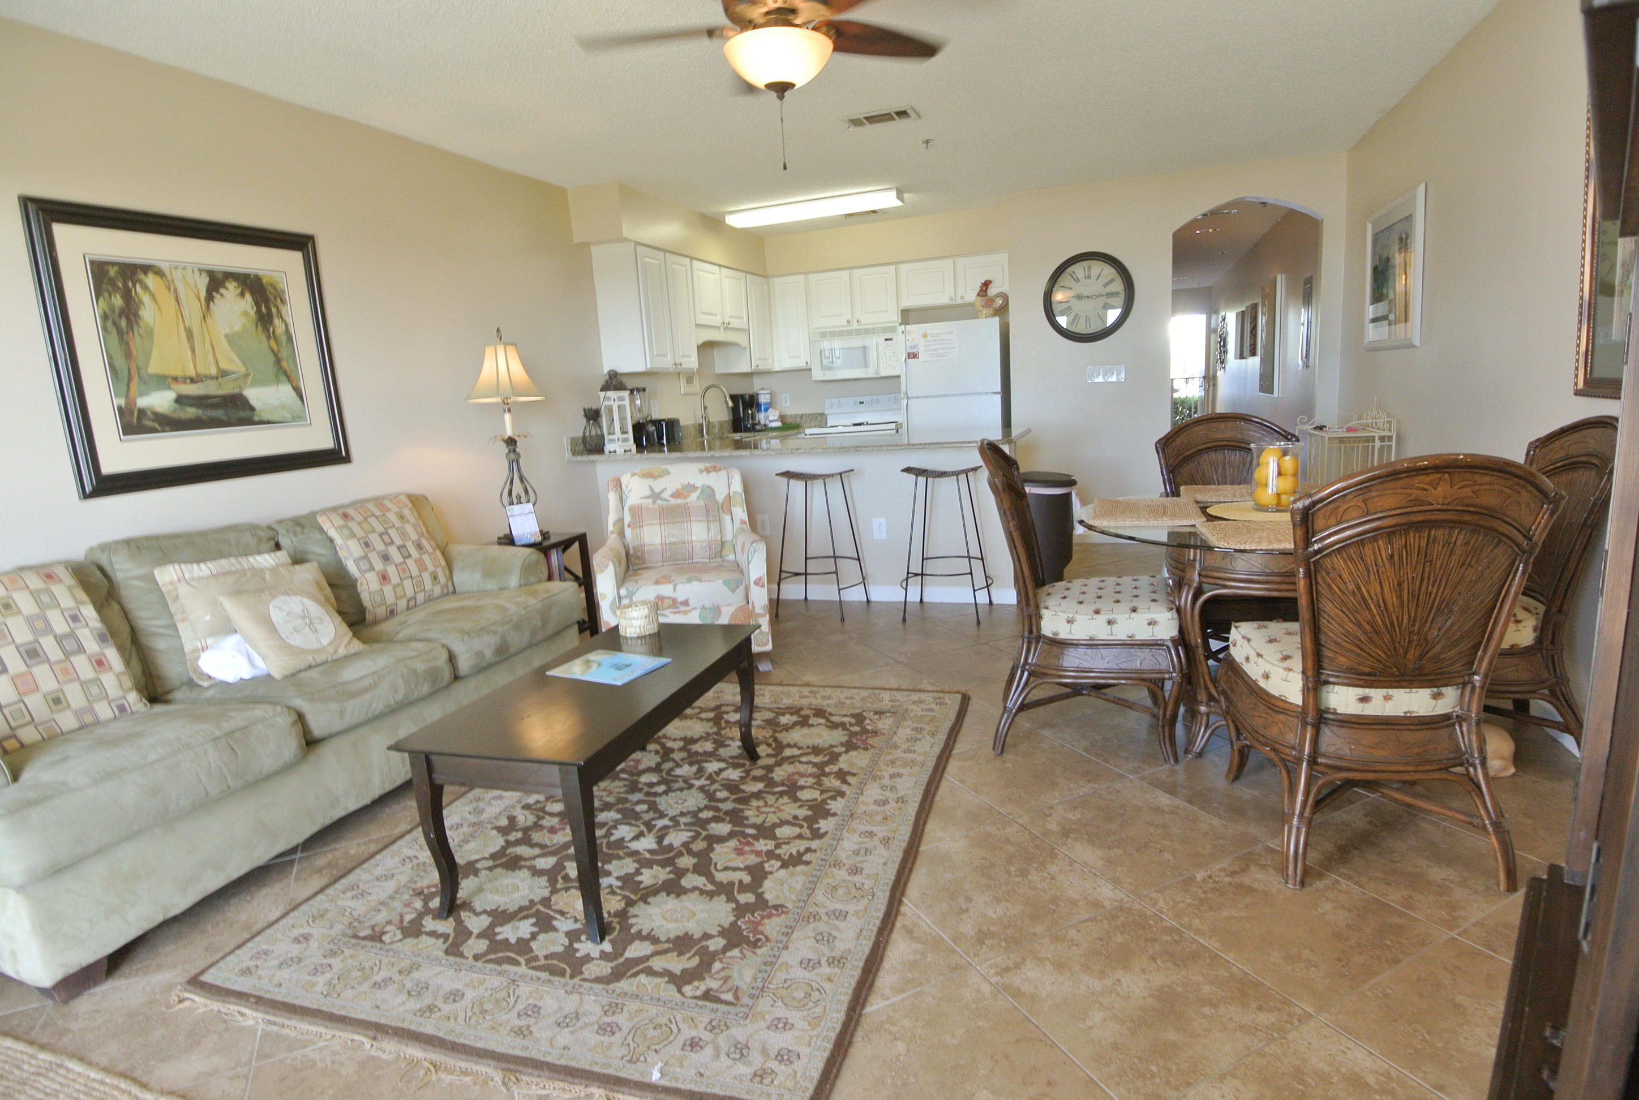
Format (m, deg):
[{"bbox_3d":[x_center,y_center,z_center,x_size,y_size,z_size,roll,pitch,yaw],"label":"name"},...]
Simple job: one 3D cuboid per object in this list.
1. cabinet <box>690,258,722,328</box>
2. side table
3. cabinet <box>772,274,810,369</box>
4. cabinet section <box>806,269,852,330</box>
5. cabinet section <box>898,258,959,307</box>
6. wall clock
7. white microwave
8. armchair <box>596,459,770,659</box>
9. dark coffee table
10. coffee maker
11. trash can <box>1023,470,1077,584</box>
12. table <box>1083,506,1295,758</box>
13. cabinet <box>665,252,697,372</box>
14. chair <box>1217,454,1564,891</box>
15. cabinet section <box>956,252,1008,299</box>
[{"bbox_3d":[-0.974,-1.873,6.095,0.351,0.454,0.448,0,11,20],"label":"cabinet"},{"bbox_3d":[-1.555,0.241,4.384,0.448,0.569,0.544,0,11,20],"label":"side table"},{"bbox_3d":[-0.185,-1.901,6.954,0.335,0.760,0.325,0,12,20],"label":"cabinet"},{"bbox_3d":[0.136,-2.049,6.760,0.370,0.440,0.320,1,12,20],"label":"cabinet section"},{"bbox_3d":[0.891,-2.088,6.475,0.459,0.347,0.320,1,12,20],"label":"cabinet section"},{"bbox_3d":[1.862,-1.749,5.665,0.600,0.610,0.055,0,12,20],"label":"wall clock"},{"bbox_3d":[0.354,-1.624,6.772,0.757,0.410,0.400,0,12,20],"label":"white microwave"},{"bbox_3d":[-0.623,0.056,3.957,0.750,0.900,0.800,-4,11,-2],"label":"armchair"},{"bbox_3d":[-0.578,0.584,2.365,0.525,0.466,1.045,0,12,19],"label":"dark coffee table"},{"bbox_3d":[-0.621,-1.164,6.944,0.242,0.315,0.181,4,13,37],"label":"coffee maker"},{"bbox_3d":[1.308,-0.097,4.756,0.363,0.696,0.363,0,11,20],"label":"trash can"},{"bbox_3d":[1.495,0.258,2.581,1.295,0.766,1.295,0,11,20],"label":"table"},{"bbox_3d":[-1.067,-1.585,5.559,0.325,0.745,0.345,0,12,20],"label":"cabinet"},{"bbox_3d":[1.367,0.238,2.079,0.484,1.004,0.593,-2,11,12],"label":"chair"},{"bbox_3d":[1.283,-2.084,6.333,0.375,0.347,0.320,1,12,20],"label":"cabinet section"}]

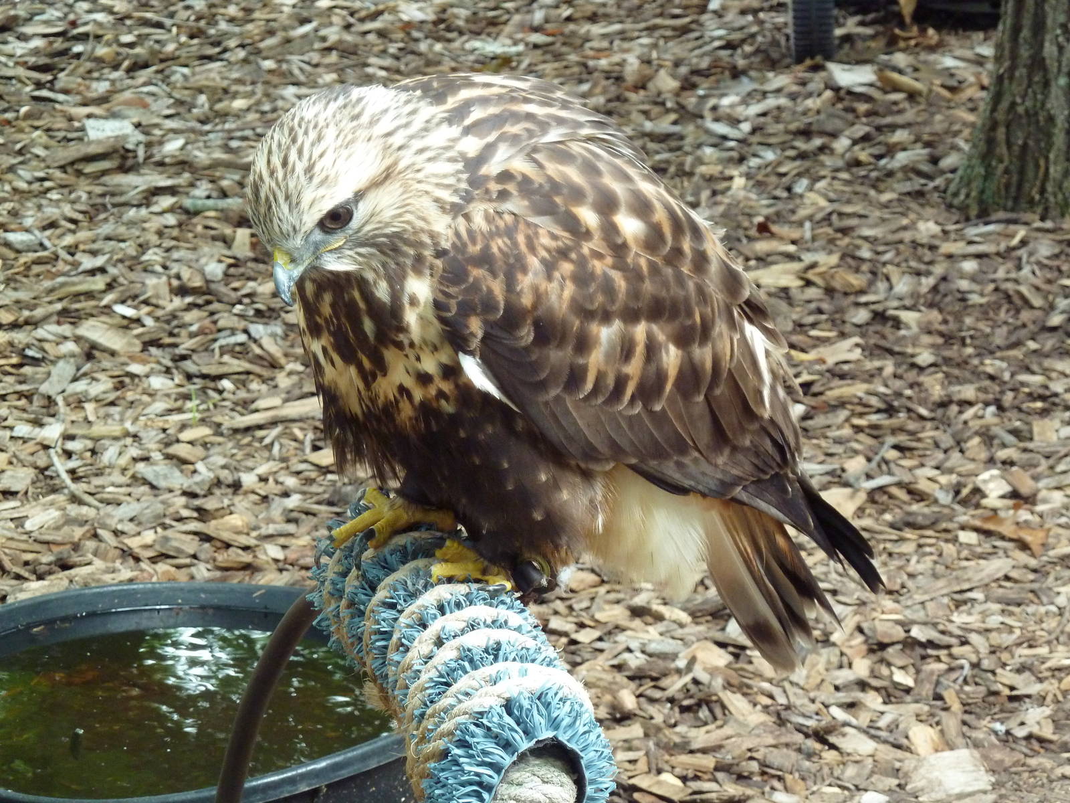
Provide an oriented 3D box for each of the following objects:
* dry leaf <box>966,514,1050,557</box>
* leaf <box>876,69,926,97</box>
[{"bbox_3d":[0.384,0.109,3.680,0.078,0.018,0.045,12,24,30],"label":"dry leaf"},{"bbox_3d":[0.390,-0.338,4.830,0.062,0.018,0.022,13,25,32],"label":"leaf"}]

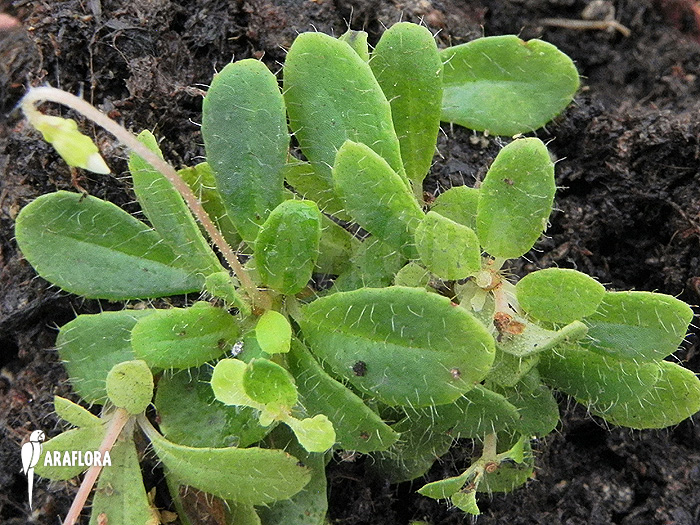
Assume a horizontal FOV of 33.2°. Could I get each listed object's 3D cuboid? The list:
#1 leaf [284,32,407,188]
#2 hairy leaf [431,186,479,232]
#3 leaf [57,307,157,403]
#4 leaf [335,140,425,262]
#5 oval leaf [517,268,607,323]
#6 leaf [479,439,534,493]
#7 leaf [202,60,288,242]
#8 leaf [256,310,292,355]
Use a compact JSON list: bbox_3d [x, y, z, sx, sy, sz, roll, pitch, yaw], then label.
[{"bbox_3d":[0.001,-0.036,0.287,0.021,0.007,0.043,-28,94,4],"label":"leaf"},{"bbox_3d":[0.029,-0.014,0.317,0.015,0.004,0.014,7,66,8],"label":"hairy leaf"},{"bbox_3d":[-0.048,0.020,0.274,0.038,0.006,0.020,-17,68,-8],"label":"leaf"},{"bbox_3d":[0.007,-0.015,0.276,0.015,0.005,0.030,-31,95,7],"label":"leaf"},{"bbox_3d":[0.048,0.007,0.267,0.020,0.004,0.013,-6,69,8],"label":"oval leaf"},{"bbox_3d":[0.038,0.050,0.284,0.013,0.005,0.012,-34,45,27],"label":"leaf"},{"bbox_3d":[-0.024,-0.027,0.284,0.019,0.006,0.046,-8,79,4],"label":"leaf"},{"bbox_3d":[-0.017,0.016,0.267,0.008,0.003,0.013,-14,51,-5],"label":"leaf"}]

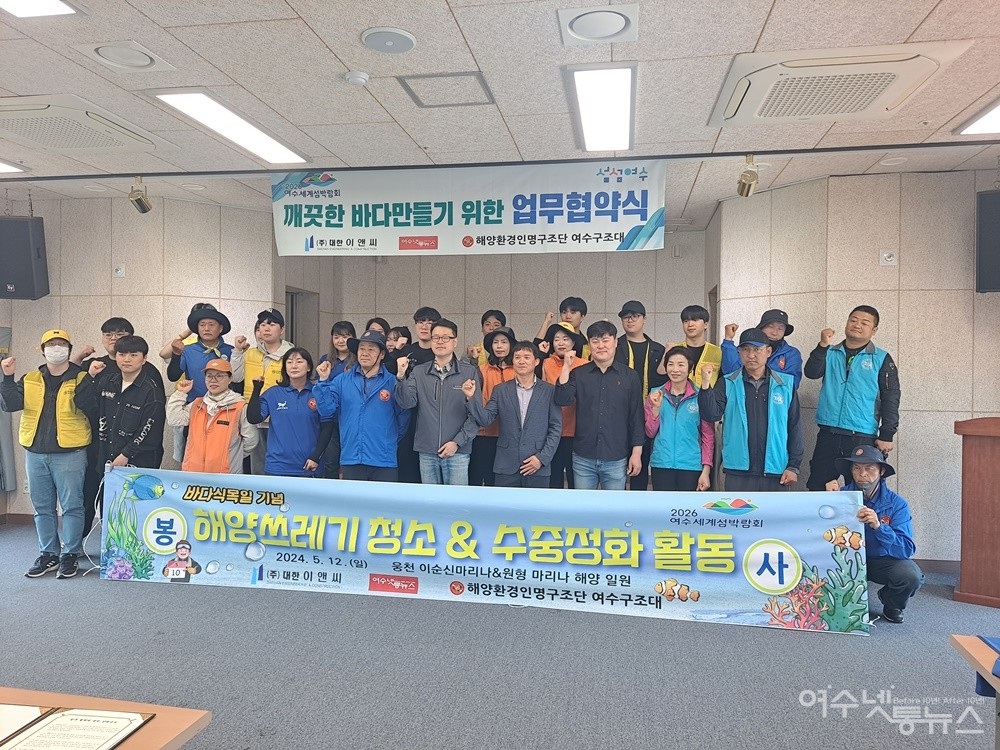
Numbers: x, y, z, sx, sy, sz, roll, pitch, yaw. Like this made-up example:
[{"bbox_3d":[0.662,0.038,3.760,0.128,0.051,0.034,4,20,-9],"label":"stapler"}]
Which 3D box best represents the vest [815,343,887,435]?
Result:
[{"bbox_3d":[2.452,0.094,4.850,0.460,0.610,0.290,5,1,26],"label":"vest"}]

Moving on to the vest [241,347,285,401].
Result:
[{"bbox_3d":[-1.816,0.059,5.450,0.400,0.580,0.280,1,1,-9],"label":"vest"}]

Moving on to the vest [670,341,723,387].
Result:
[{"bbox_3d":[1.451,0.018,5.120,0.430,0.540,0.260,1,1,25],"label":"vest"}]

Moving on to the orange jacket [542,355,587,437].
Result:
[{"bbox_3d":[0.487,0.150,5.080,0.400,0.560,0.270,1,1,7],"label":"orange jacket"}]

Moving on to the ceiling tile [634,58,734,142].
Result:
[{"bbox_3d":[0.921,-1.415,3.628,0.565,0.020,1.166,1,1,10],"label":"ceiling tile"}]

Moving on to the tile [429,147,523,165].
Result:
[{"bbox_3d":[-0.159,-1.460,4.643,0.600,0.015,0.290,1,1,10],"label":"tile"}]

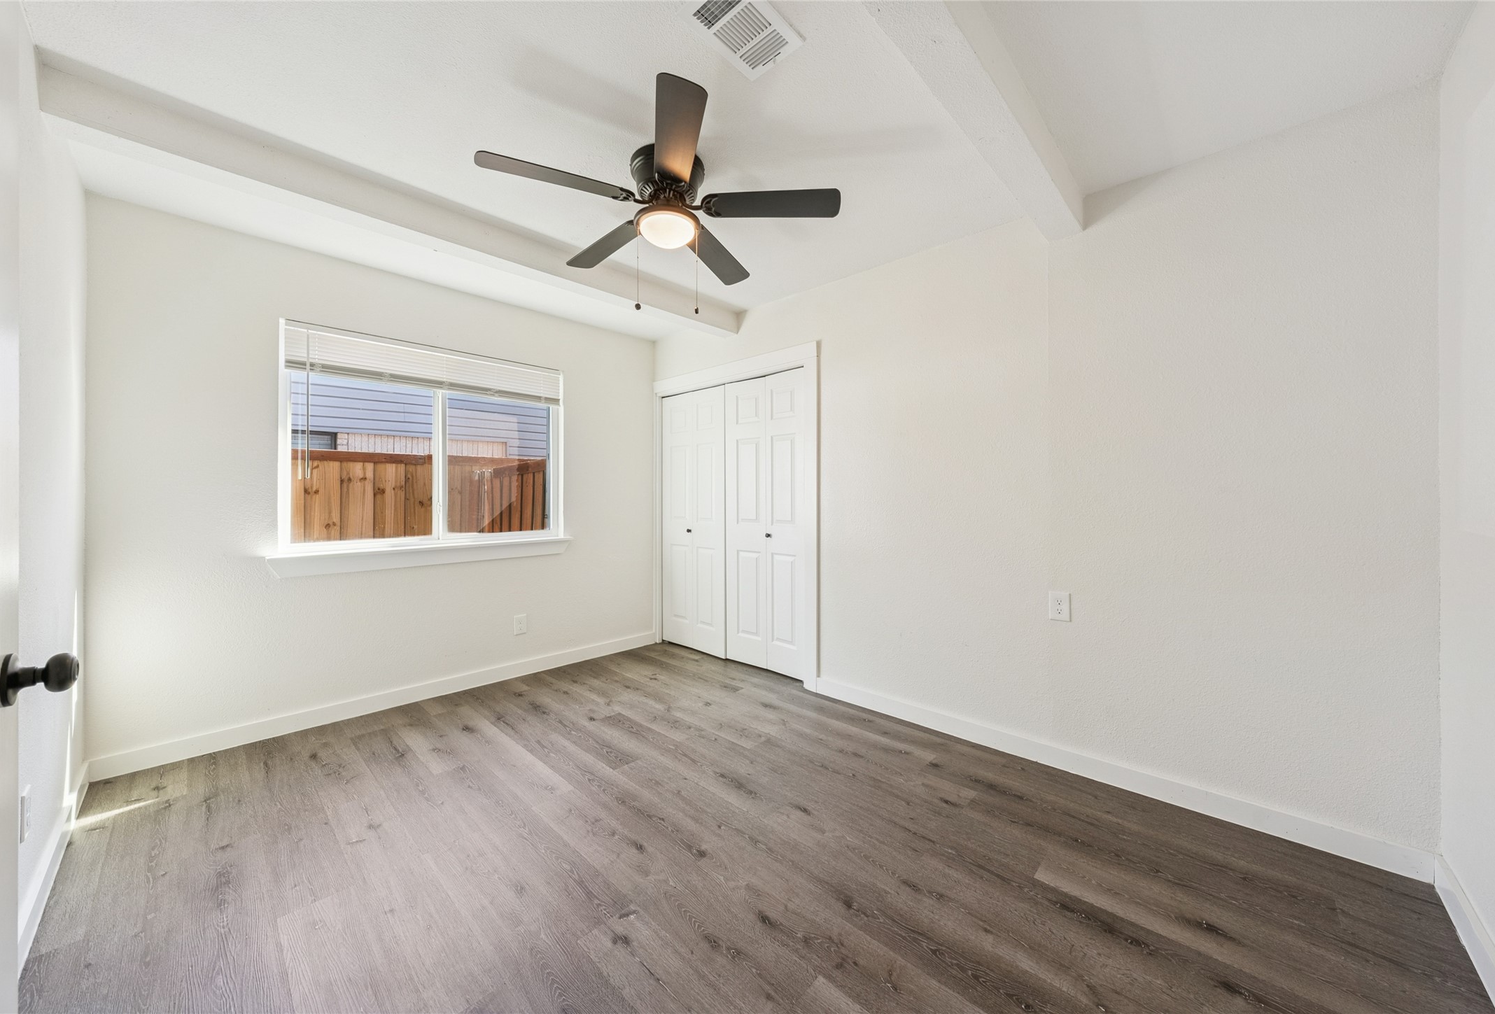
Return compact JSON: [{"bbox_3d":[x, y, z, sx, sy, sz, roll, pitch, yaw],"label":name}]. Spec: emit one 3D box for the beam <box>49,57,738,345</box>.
[{"bbox_3d":[-1.135,-1.278,2.581,2.890,0.155,0.118,-1,1,-45],"label":"beam"}]

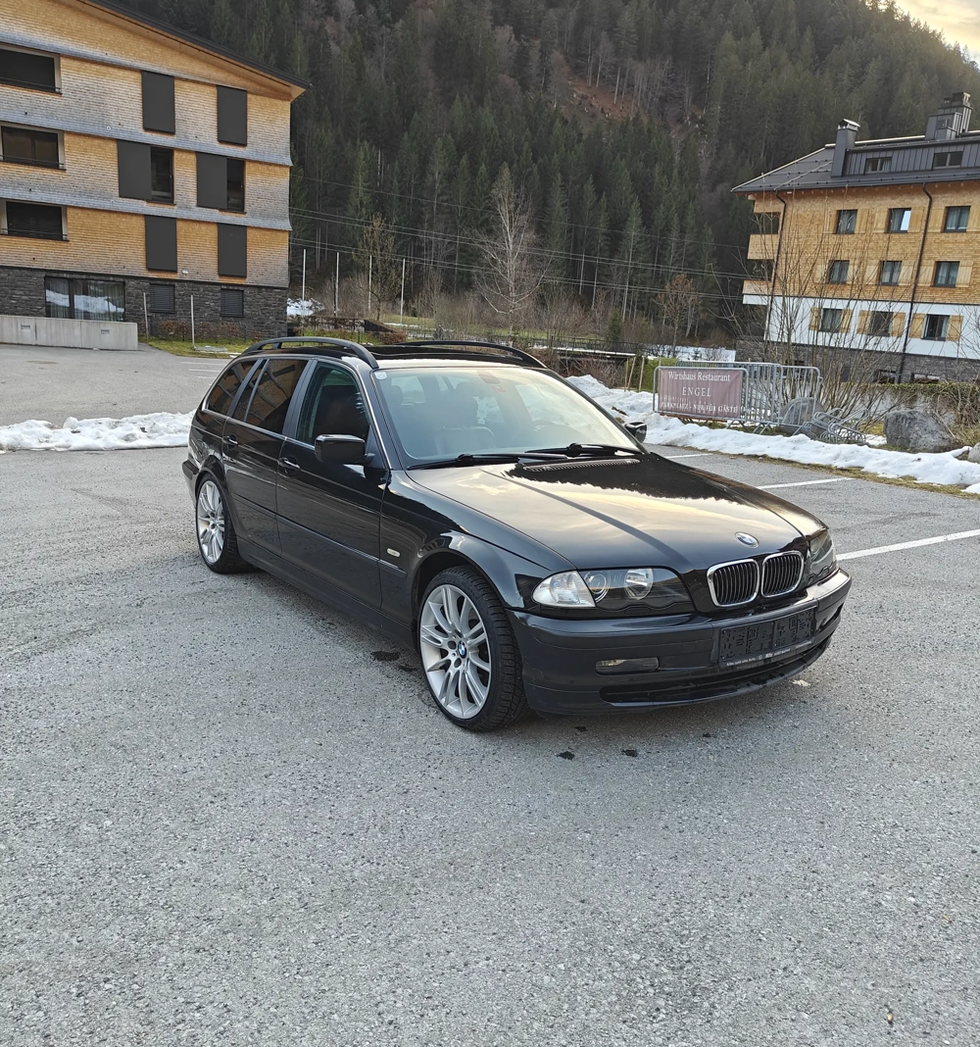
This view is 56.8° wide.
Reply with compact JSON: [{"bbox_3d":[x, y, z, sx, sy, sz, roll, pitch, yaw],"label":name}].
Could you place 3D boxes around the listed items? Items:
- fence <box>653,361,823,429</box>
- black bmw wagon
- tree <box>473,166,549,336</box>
[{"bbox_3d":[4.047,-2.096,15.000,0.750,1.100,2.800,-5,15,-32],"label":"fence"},{"bbox_3d":[-0.277,-0.262,4.930,1.800,1.410,4.480,-7,14,-34],"label":"black bmw wagon"},{"bbox_3d":[1.085,-13.746,47.000,4.000,9.300,3.900,3,13,0],"label":"tree"}]

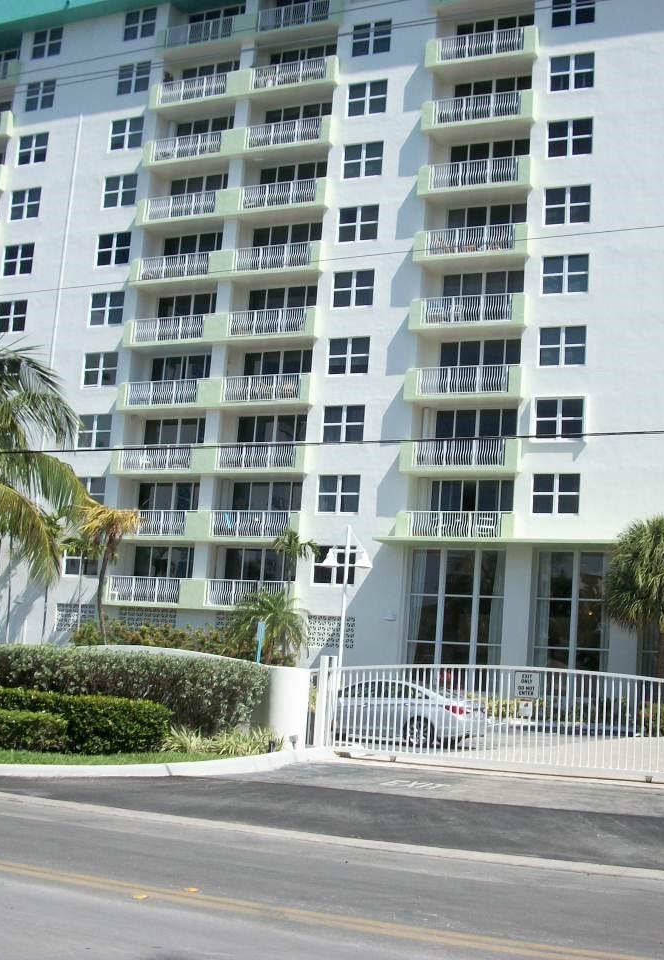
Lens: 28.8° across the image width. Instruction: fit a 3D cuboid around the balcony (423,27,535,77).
[{"bbox_3d":[5.873,-16.495,50.048,4.500,1.200,1.000,0,-10,25],"label":"balcony"}]

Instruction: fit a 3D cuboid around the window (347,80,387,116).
[{"bbox_3d":[1.439,-15.207,51.816,1.670,1.390,0.150,0,-10,25],"label":"window"}]

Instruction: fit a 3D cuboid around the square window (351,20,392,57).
[{"bbox_3d":[1.623,-17.767,52.289,1.670,1.390,0.150,0,-10,25],"label":"square window"}]

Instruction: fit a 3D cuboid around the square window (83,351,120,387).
[{"bbox_3d":[-9.794,-4.683,55.043,1.670,1.390,0.150,0,-10,25],"label":"square window"}]

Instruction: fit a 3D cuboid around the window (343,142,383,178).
[{"bbox_3d":[1.260,-12.623,51.232,1.680,1.420,0.150,0,-10,26],"label":"window"}]

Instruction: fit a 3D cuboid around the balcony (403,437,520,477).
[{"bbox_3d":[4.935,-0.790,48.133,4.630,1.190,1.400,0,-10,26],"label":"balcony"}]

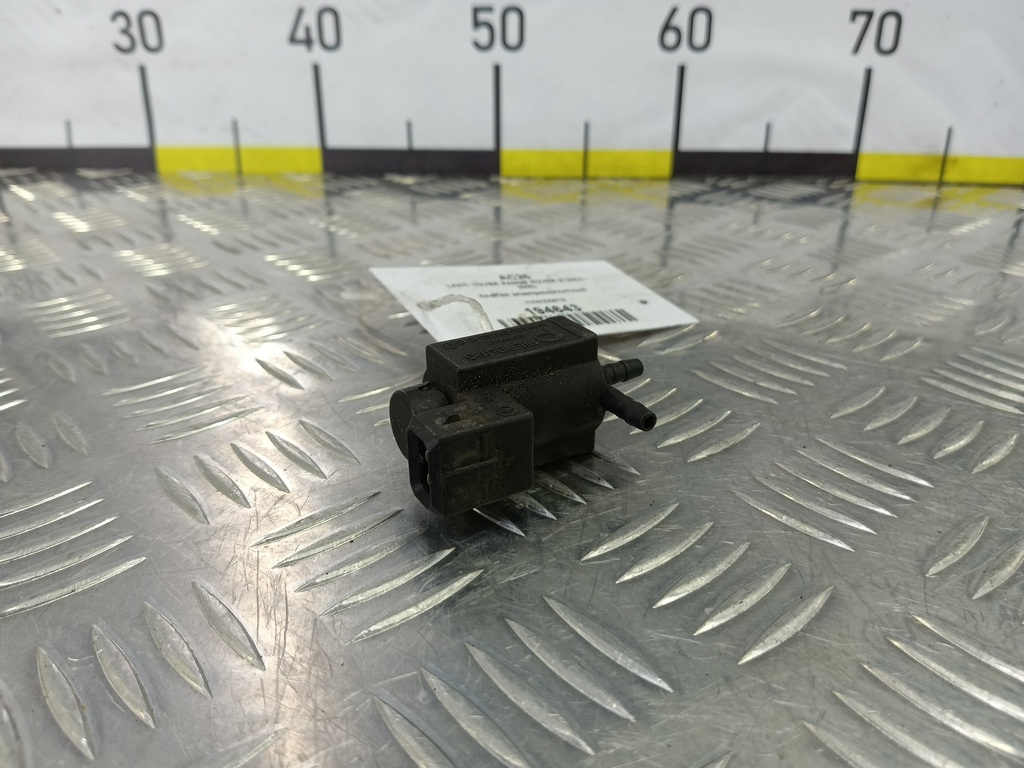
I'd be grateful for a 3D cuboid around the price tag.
[{"bbox_3d":[0.009,-0.028,0.216,0.093,0.001,0.052,-9,37,-32],"label":"price tag"}]

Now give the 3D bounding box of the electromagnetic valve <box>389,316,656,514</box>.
[{"bbox_3d":[0.008,0.006,0.145,0.060,0.031,0.031,-15,33,-25],"label":"electromagnetic valve"}]

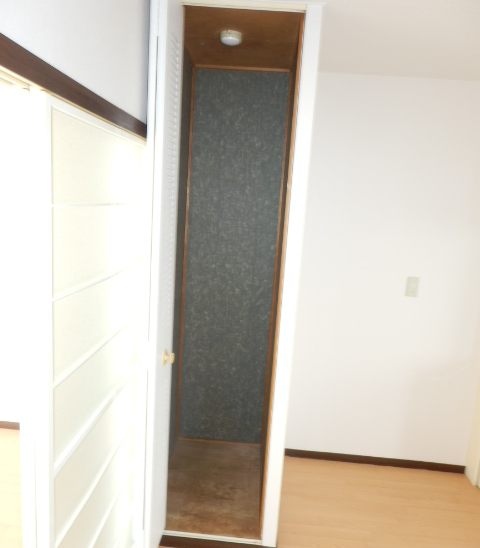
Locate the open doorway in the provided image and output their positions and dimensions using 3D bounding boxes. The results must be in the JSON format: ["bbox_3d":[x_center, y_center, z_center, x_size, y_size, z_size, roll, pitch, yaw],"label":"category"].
[{"bbox_3d":[-0.071,0.032,2.292,0.560,2.295,0.805,4,9,3],"label":"open doorway"}]

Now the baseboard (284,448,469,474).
[{"bbox_3d":[0.857,1.218,2.893,1.210,0.061,0.015,4,9,3],"label":"baseboard"}]

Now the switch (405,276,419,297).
[{"bbox_3d":[1.052,0.083,2.694,0.067,0.119,0.012,4,9,3],"label":"switch"}]

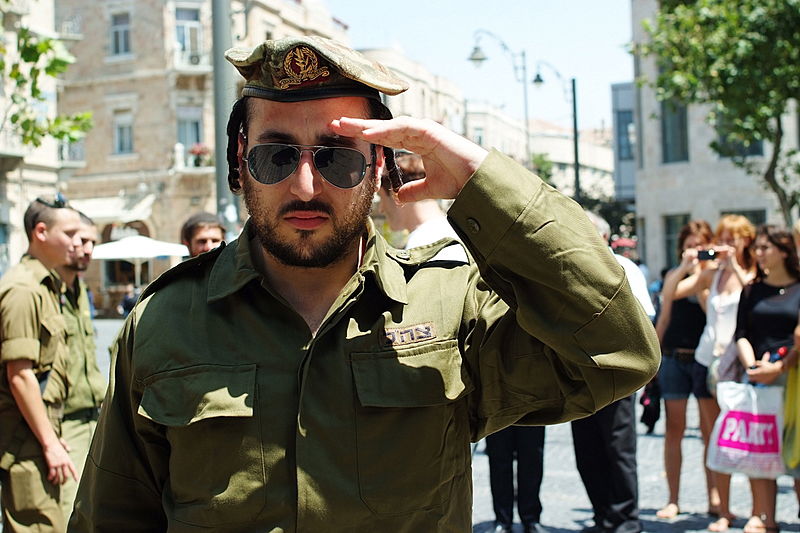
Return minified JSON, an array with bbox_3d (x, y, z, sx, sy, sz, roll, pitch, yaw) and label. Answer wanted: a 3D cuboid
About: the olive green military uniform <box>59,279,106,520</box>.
[{"bbox_3d":[-1.256,0.747,4.500,0.300,1.420,0.500,-2,0,26],"label":"olive green military uniform"}]

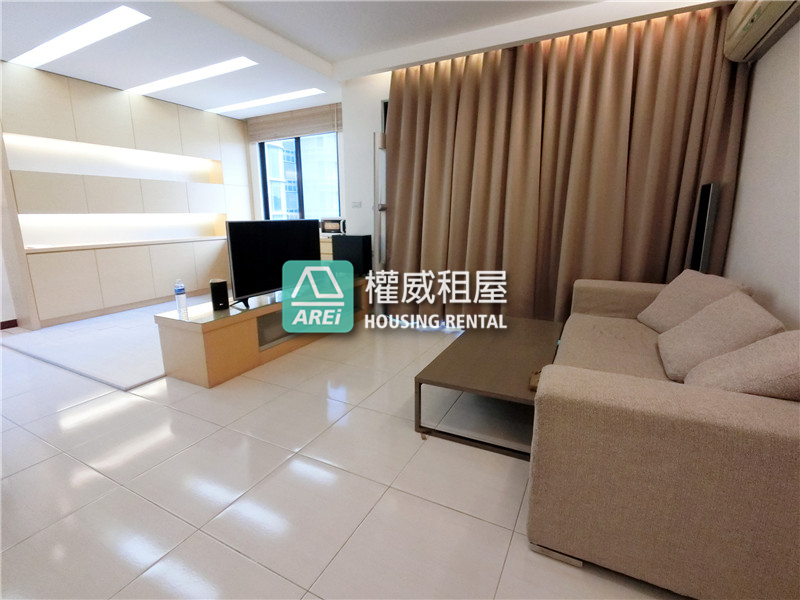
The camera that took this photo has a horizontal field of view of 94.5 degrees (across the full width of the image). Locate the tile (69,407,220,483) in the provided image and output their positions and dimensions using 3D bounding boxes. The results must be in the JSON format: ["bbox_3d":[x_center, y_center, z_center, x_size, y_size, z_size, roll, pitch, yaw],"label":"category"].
[{"bbox_3d":[-1.310,0.730,1.930,0.515,0.012,0.515,6,14,26],"label":"tile"}]

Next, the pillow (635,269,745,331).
[{"bbox_3d":[1.845,0.038,2.390,0.160,0.454,0.509,33,18,-9],"label":"pillow"}]

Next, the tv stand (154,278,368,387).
[{"bbox_3d":[-1.034,0.165,3.410,0.479,0.451,2.040,6,13,27],"label":"tv stand"}]

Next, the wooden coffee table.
[{"bbox_3d":[0.660,0.442,2.344,0.581,0.337,1.428,6,13,27],"label":"wooden coffee table"}]

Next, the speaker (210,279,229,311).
[{"bbox_3d":[-1.344,-0.036,2.752,0.103,0.206,0.122,-7,14,-29],"label":"speaker"}]

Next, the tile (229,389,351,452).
[{"bbox_3d":[-0.618,0.682,2.150,0.515,0.012,0.515,6,14,26],"label":"tile"}]

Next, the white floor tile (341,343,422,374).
[{"bbox_3d":[-0.139,0.469,2.950,0.500,0.013,0.500,6,14,27],"label":"white floor tile"}]

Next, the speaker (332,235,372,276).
[{"bbox_3d":[-0.568,-0.525,4.428,0.413,0.474,0.209,6,13,27],"label":"speaker"}]

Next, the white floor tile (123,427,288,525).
[{"bbox_3d":[-0.823,0.755,1.646,0.500,0.013,0.500,6,14,27],"label":"white floor tile"}]

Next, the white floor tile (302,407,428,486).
[{"bbox_3d":[-0.159,0.731,1.922,0.515,0.012,0.515,6,14,26],"label":"white floor tile"}]

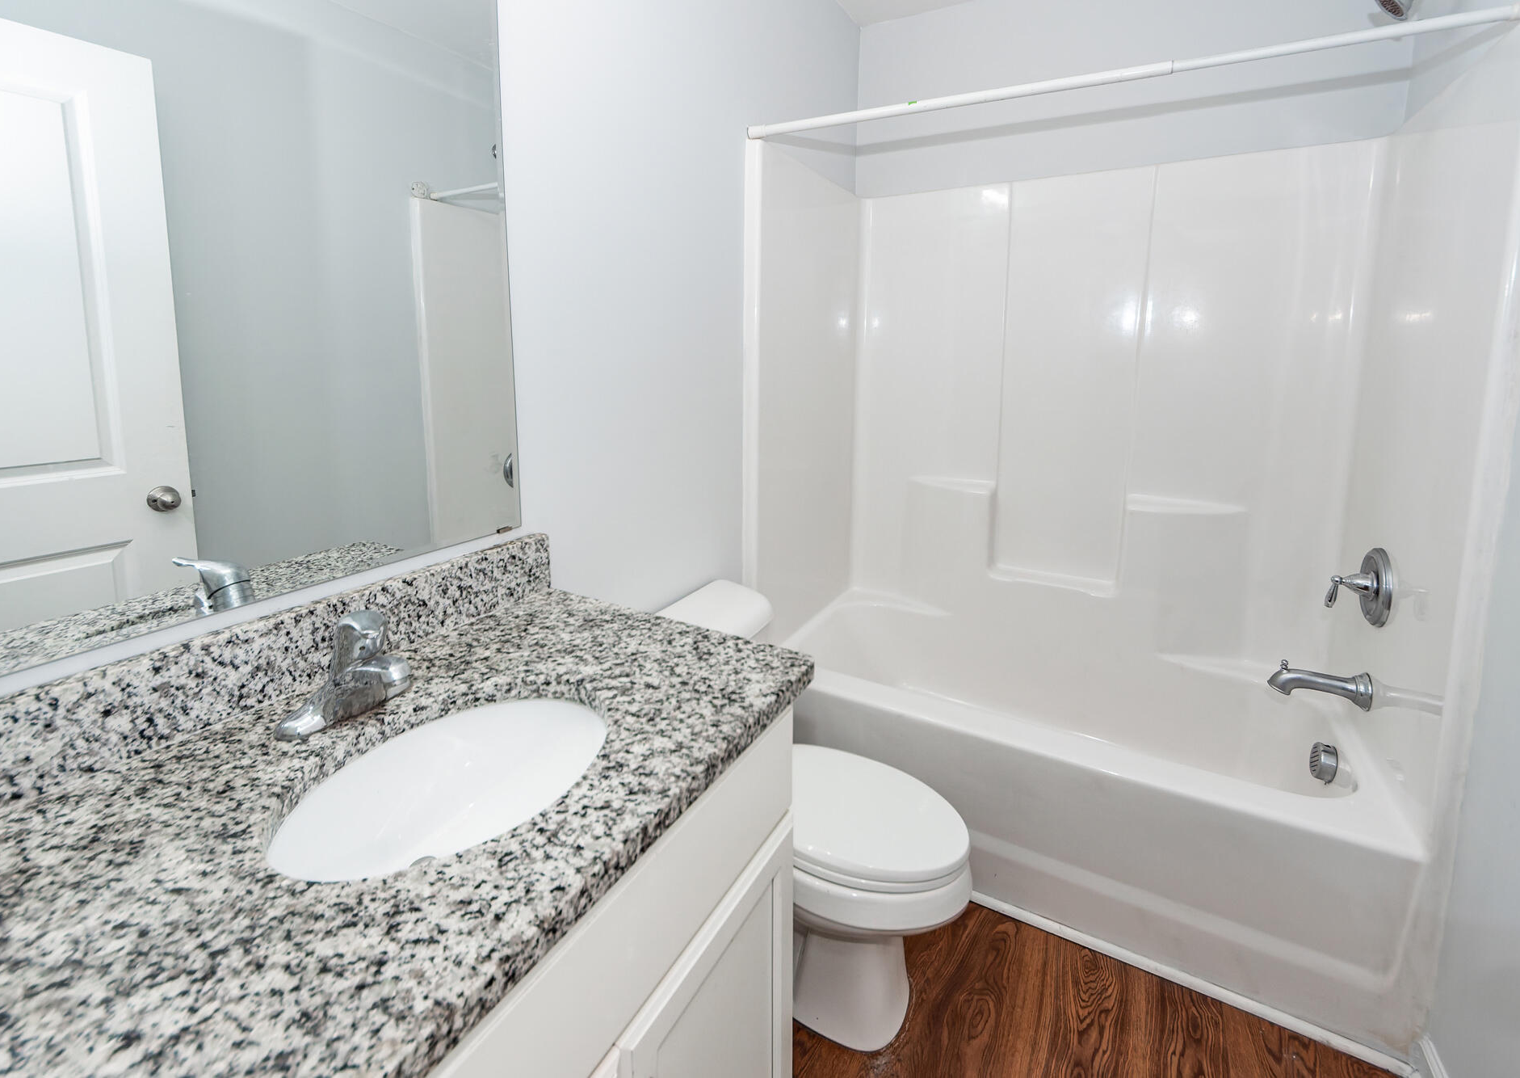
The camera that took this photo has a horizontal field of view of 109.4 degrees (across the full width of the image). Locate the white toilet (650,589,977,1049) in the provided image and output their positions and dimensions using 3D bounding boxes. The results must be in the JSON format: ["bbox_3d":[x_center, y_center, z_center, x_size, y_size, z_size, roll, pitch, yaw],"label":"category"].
[{"bbox_3d":[0.087,0.594,1.331,0.740,0.740,0.440,6,13,34],"label":"white toilet"}]

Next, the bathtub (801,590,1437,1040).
[{"bbox_3d":[0.811,0.672,1.723,1.520,0.437,0.734,6,13,34],"label":"bathtub"}]

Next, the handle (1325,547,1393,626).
[{"bbox_3d":[1.389,0.108,1.262,0.092,0.168,0.168,6,13,34],"label":"handle"}]

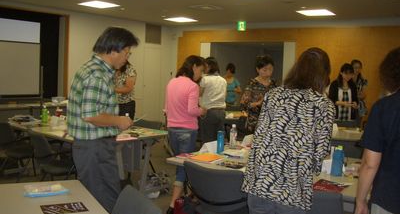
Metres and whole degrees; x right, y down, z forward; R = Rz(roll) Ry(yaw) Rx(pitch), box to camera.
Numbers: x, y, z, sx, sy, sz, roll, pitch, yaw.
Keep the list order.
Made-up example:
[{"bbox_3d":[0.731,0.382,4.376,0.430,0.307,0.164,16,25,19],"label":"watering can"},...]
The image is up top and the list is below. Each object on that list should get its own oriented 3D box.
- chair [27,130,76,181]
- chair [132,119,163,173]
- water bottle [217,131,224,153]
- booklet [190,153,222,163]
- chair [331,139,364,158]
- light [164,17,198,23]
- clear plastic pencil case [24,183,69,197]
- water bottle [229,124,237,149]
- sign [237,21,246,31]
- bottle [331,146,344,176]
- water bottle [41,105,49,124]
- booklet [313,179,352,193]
[{"bbox_3d":[-1.286,0.630,3.823,0.550,0.790,0.520,-2,7,-42],"label":"chair"},{"bbox_3d":[-0.795,0.568,4.819,0.520,0.790,0.550,7,6,38],"label":"chair"},{"bbox_3d":[0.185,0.315,3.590,0.068,0.205,0.068,3,5,0],"label":"water bottle"},{"bbox_3d":[0.053,0.402,3.170,0.190,0.012,0.245,5,5,29],"label":"booklet"},{"bbox_3d":[1.317,0.724,3.788,0.500,0.800,0.540,6,5,39],"label":"chair"},{"bbox_3d":[-0.469,-2.186,10.150,0.600,0.050,0.600,7,6,38],"label":"light"},{"bbox_3d":[-0.793,0.432,2.098,0.205,0.028,0.120,0,5,-31],"label":"clear plastic pencil case"},{"bbox_3d":[0.313,0.269,3.735,0.066,0.218,0.066,6,5,39],"label":"water bottle"},{"bbox_3d":[0.972,-1.876,9.400,0.215,0.215,0.050,7,6,38],"label":"sign"},{"bbox_3d":[0.969,0.377,2.837,0.080,0.198,0.080,6,5,39],"label":"bottle"},{"bbox_3d":[-1.849,0.089,4.823,0.067,0.208,0.067,6,5,39],"label":"water bottle"},{"bbox_3d":[0.855,0.519,2.620,0.200,0.008,0.265,7,6,38],"label":"booklet"}]

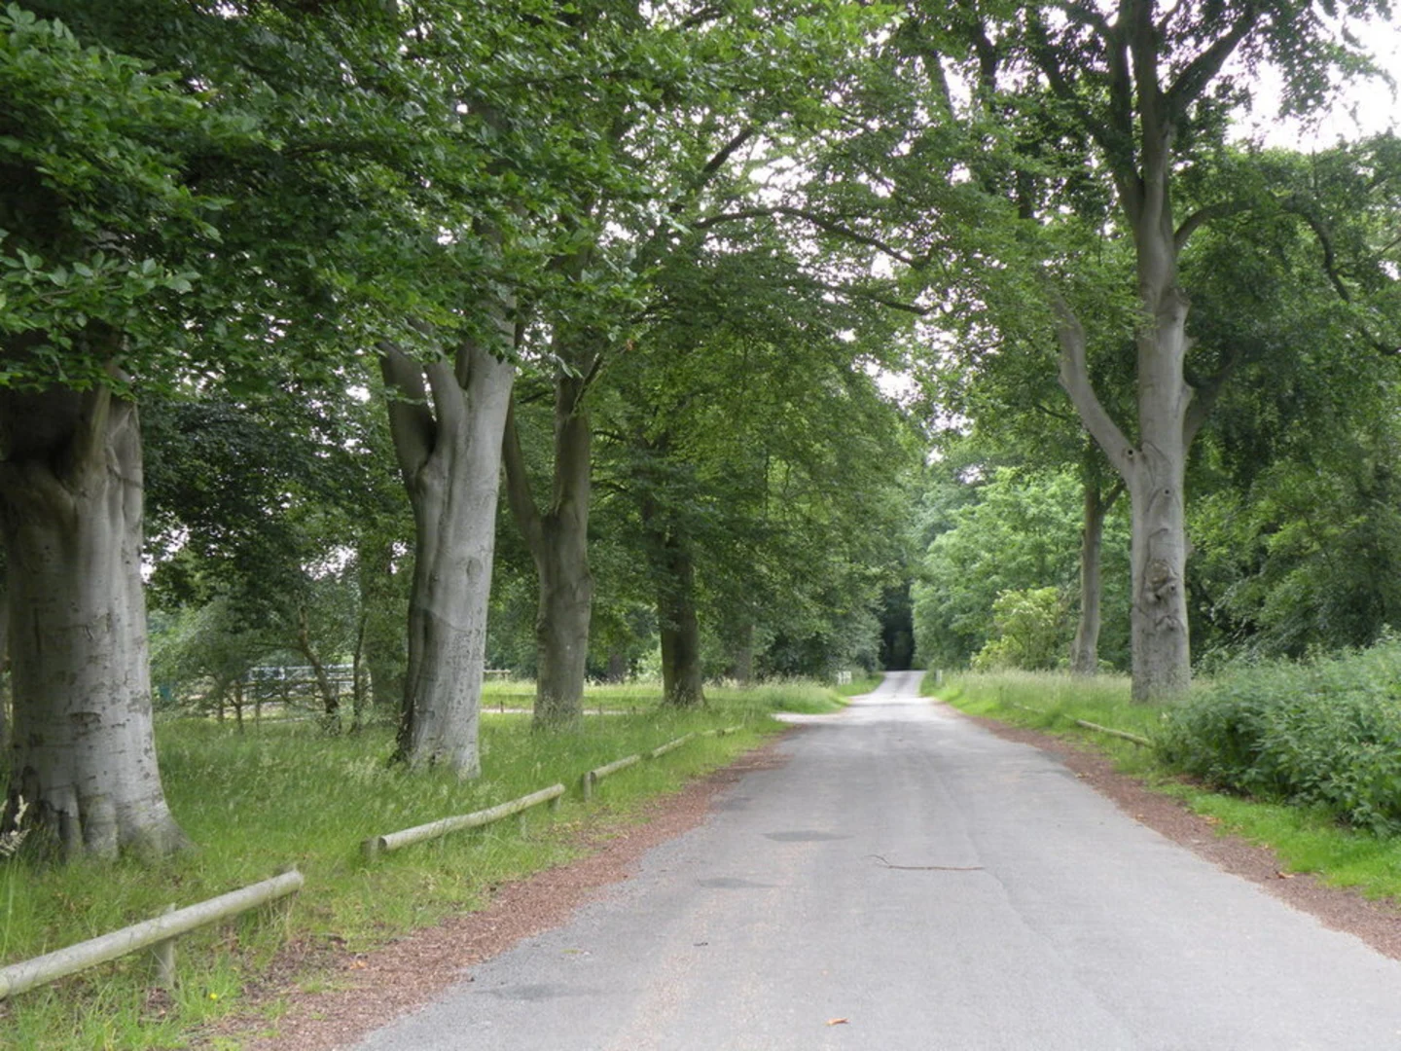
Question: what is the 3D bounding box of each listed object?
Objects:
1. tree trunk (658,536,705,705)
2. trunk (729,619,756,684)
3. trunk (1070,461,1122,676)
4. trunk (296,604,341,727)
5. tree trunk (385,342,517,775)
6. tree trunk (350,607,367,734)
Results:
[{"bbox_3d":[-0.558,2.789,66.000,1.360,5.040,1.250,0,-3,0],"label":"tree trunk"},{"bbox_3d":[1.684,5.232,93.000,1.050,2.600,1.000,0,-3,0],"label":"trunk"},{"bbox_3d":[11.681,1.278,67.000,1.480,6.340,0.950,0,-3,0],"label":"trunk"},{"bbox_3d":[-7.921,2.917,47.000,0.900,2.540,0.600,0,-3,0],"label":"trunk"},{"bbox_3d":[-3.737,0.461,33.500,1.900,6.500,1.600,0,-3,0],"label":"tree trunk"},{"bbox_3d":[-7.082,2.996,47.000,0.330,2.560,0.330,0,-3,0],"label":"tree trunk"}]

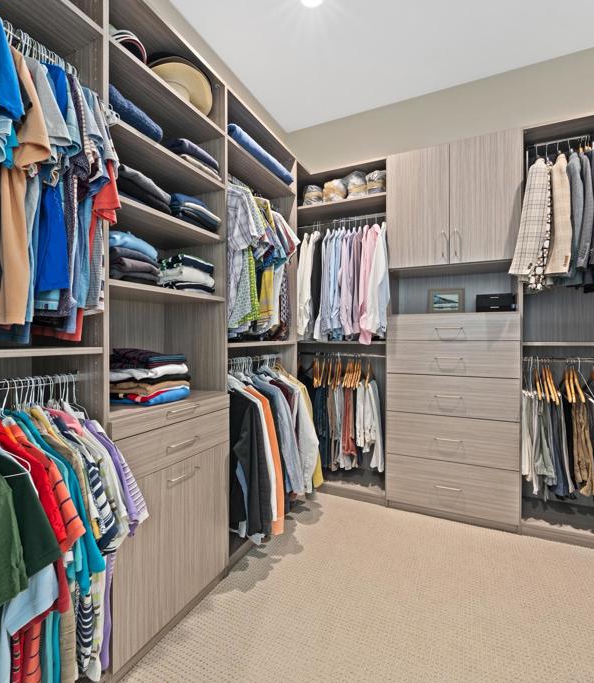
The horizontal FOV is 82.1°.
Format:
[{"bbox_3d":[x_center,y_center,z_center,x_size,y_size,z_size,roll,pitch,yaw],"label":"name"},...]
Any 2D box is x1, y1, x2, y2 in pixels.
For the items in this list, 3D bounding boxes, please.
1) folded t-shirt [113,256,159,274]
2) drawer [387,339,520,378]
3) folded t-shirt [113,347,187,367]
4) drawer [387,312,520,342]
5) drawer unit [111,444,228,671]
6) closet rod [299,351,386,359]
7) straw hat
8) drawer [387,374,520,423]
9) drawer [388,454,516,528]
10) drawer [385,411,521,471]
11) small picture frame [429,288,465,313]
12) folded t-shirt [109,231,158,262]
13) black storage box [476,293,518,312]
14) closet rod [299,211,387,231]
[{"bbox_3d":[-0.671,-0.265,1.262,0.260,0.045,0.205,0,0,25],"label":"folded t-shirt"},{"bbox_3d":[1.032,0.106,2.312,0.761,0.221,0.360,0,0,25],"label":"drawer"},{"bbox_3d":[-0.648,0.066,1.475,0.260,0.070,0.225,0,0,25],"label":"folded t-shirt"},{"bbox_3d":[1.032,-0.088,2.312,0.761,0.167,0.360,0,0,25],"label":"drawer"},{"bbox_3d":[-0.618,0.761,1.425,0.360,0.585,0.612,0,0,25],"label":"drawer unit"},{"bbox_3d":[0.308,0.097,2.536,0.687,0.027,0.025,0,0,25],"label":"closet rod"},{"bbox_3d":[-0.554,-1.101,1.527,0.330,0.120,0.320,-32,-18,18],"label":"straw hat"},{"bbox_3d":[1.032,0.344,2.312,0.761,0.254,0.360,0,0,25],"label":"drawer"},{"bbox_3d":[1.054,0.945,2.361,0.775,0.328,0.370,0,0,25],"label":"drawer"},{"bbox_3d":[1.032,0.615,2.312,0.761,0.290,0.360,0,0,25],"label":"drawer"},{"bbox_3d":[1.026,-0.265,2.337,0.226,0.181,0.035,0,-6,25],"label":"small picture frame"},{"bbox_3d":[-0.709,-0.361,1.335,0.270,0.058,0.200,0,0,25],"label":"folded t-shirt"},{"bbox_3d":[1.289,-0.241,2.238,0.210,0.108,0.170,0,0,25],"label":"black storage box"},{"bbox_3d":[0.316,-0.955,2.752,0.860,0.030,0.022,0,0,25],"label":"closet rod"}]

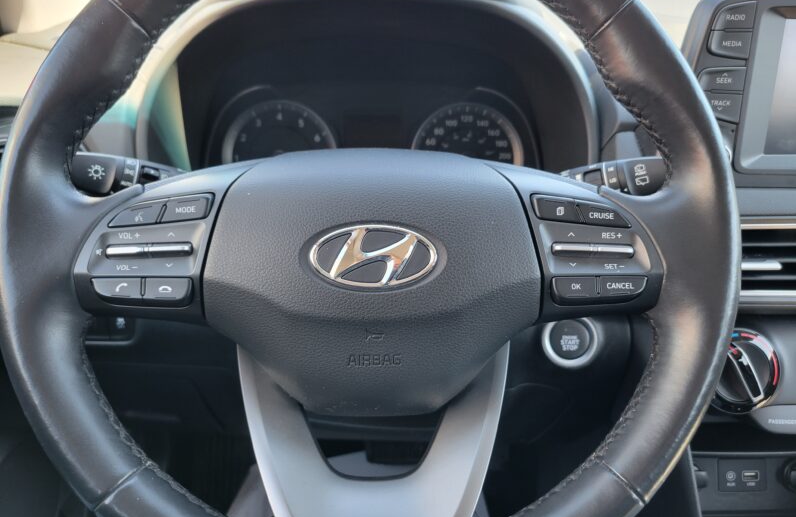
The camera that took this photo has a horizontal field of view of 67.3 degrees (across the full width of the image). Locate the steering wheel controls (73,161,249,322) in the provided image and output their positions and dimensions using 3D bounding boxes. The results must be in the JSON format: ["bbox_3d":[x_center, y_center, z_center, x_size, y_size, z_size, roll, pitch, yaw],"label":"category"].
[{"bbox_3d":[-0.118,-0.009,0.300,0.082,0.078,0.028,0,-6,-2],"label":"steering wheel controls"}]

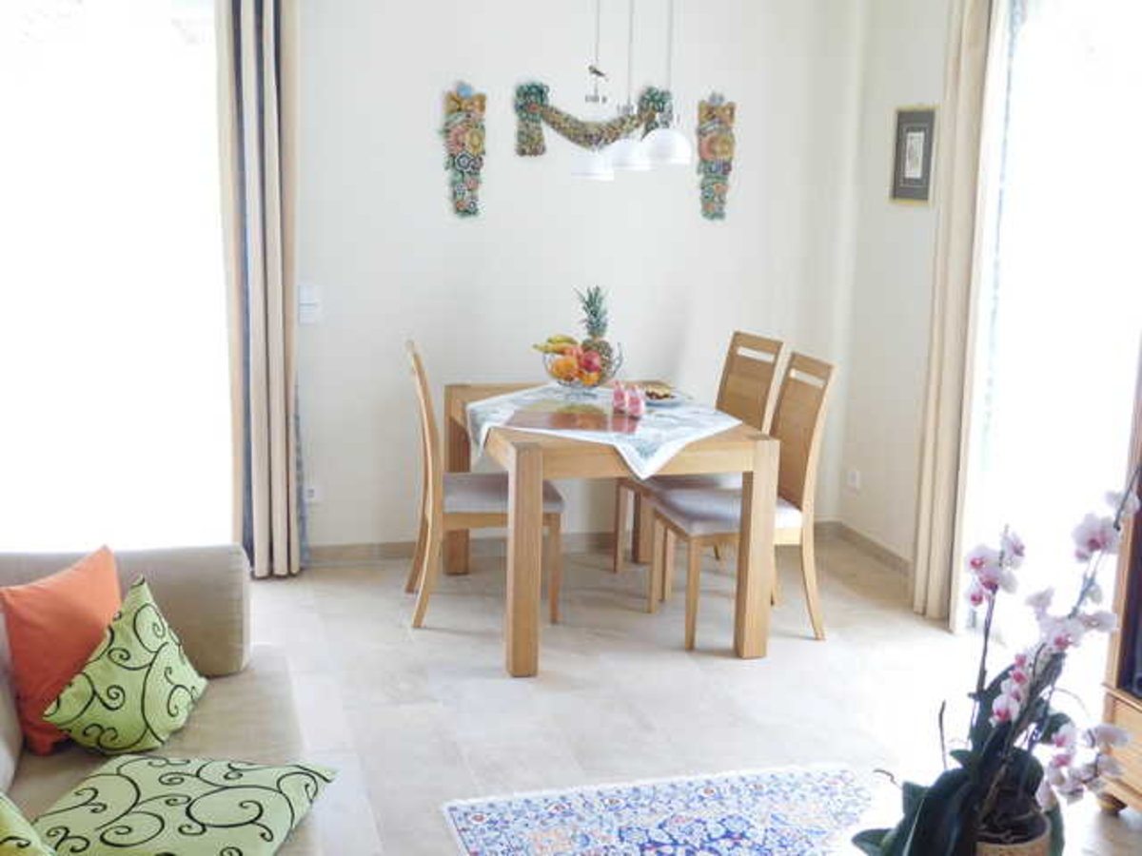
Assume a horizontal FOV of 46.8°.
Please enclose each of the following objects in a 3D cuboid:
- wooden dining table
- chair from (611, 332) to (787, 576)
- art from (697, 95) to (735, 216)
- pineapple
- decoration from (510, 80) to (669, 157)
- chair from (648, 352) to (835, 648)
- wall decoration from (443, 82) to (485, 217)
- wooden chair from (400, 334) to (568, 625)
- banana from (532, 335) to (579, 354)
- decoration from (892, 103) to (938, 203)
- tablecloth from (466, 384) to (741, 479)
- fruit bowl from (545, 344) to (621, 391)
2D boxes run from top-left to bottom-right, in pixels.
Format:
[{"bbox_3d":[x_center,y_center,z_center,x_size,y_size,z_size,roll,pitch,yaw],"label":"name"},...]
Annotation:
[{"bbox_3d":[0.089,0.309,4.911,0.908,0.765,1.184,-1,12,-16],"label":"wooden dining table"},{"bbox_3d":[0.520,0.132,5.297,0.540,0.990,0.425,-4,13,-27],"label":"chair"},{"bbox_3d":[0.608,-1.137,5.535,0.170,0.525,0.040,-1,12,-16],"label":"art"},{"bbox_3d":[0.098,-0.375,5.248,0.140,0.380,0.140,2,11,0],"label":"pineapple"},{"bbox_3d":[0.097,-1.242,5.369,0.680,0.295,0.040,-1,12,-16],"label":"decoration"},{"bbox_3d":[0.613,0.240,4.766,0.540,0.990,0.425,-1,12,-16],"label":"chair"},{"bbox_3d":[-0.420,-1.108,5.251,0.170,0.525,0.040,-1,12,-16],"label":"wall decoration"},{"bbox_3d":[-0.329,0.189,4.872,0.540,0.990,0.425,0,11,-11],"label":"wooden chair"},{"bbox_3d":[-0.058,-0.322,5.160,0.195,0.070,0.100,-1,12,-16],"label":"banana"},{"bbox_3d":[1.397,-1.113,5.374,0.020,0.400,0.325,-1,12,-16],"label":"decoration"},{"bbox_3d":[0.090,0.013,4.848,0.930,0.170,1.180,-1,12,-16],"label":"tablecloth"},{"bbox_3d":[0.047,-0.227,5.231,0.310,0.160,0.310,2,11,0],"label":"fruit bowl"}]

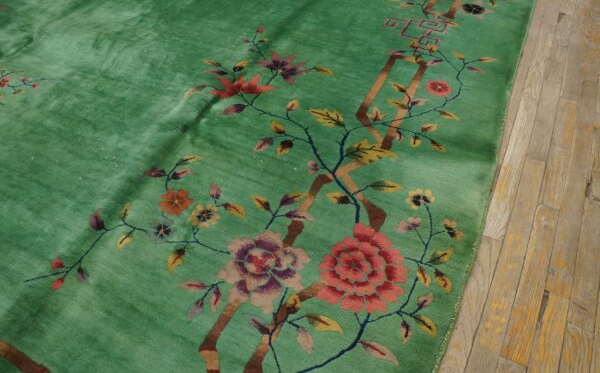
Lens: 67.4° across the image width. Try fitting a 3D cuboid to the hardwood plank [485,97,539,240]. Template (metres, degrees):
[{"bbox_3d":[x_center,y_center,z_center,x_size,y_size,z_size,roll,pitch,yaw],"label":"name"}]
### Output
[{"bbox_3d":[0.706,-0.088,1.485,0.058,0.020,0.718,17,50,21],"label":"hardwood plank"}]

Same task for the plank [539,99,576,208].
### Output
[{"bbox_3d":[0.862,-0.120,1.499,0.058,0.020,0.562,17,50,22],"label":"plank"}]

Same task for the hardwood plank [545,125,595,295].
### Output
[{"bbox_3d":[0.813,0.045,1.344,0.059,0.020,0.700,18,51,22],"label":"hardwood plank"}]

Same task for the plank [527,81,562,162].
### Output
[{"bbox_3d":[0.874,-0.237,1.610,0.058,0.020,0.466,17,50,22],"label":"plank"}]

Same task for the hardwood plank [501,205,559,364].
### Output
[{"bbox_3d":[0.611,0.236,1.182,0.058,0.020,0.514,19,51,22],"label":"hardwood plank"}]

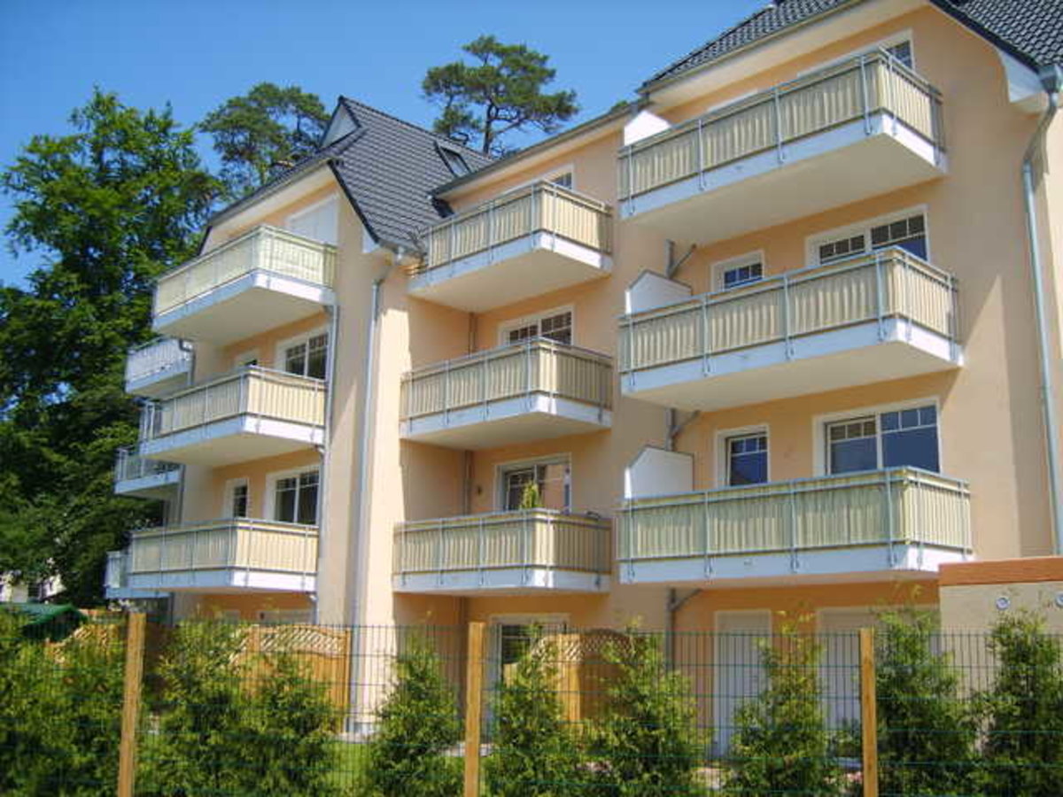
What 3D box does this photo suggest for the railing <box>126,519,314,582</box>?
[{"bbox_3d":[-6.156,3.076,21.226,1.703,1.014,4.328,13,-18,-43],"label":"railing"}]

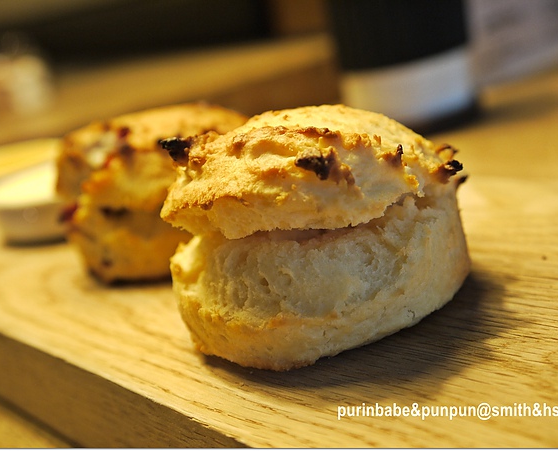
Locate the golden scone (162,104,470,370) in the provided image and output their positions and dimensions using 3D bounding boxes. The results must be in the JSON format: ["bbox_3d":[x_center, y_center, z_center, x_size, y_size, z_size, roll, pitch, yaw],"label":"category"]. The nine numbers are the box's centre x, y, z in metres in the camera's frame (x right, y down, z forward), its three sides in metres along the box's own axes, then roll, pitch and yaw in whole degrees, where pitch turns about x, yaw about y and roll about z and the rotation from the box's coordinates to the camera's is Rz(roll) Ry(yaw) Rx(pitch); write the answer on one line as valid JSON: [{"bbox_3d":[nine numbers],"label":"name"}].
[{"bbox_3d":[0.007,-0.005,0.174,0.071,0.045,0.071,-10,17,0],"label":"golden scone"}]

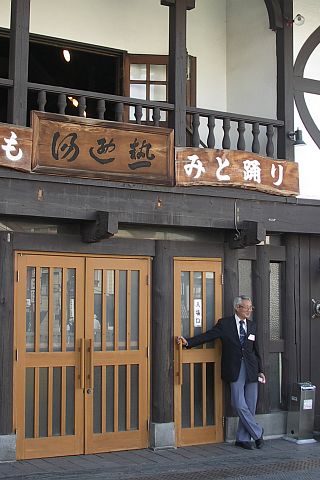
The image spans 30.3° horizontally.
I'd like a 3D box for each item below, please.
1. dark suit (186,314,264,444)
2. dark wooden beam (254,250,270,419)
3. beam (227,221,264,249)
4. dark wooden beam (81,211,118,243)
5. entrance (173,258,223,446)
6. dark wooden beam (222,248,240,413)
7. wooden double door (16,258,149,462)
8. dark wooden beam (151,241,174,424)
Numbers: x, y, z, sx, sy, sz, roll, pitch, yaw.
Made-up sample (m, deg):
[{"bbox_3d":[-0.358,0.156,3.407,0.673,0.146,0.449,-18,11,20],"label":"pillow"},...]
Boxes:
[{"bbox_3d":[0.700,1.492,6.420,0.840,1.360,0.400,1,-5,-7],"label":"dark suit"},{"bbox_3d":[1.233,1.064,7.080,0.200,2.007,0.200,0,-6,0],"label":"dark wooden beam"},{"bbox_3d":[0.927,-0.039,6.445,0.110,0.240,0.650,2,-5,-26],"label":"beam"},{"bbox_3d":[-0.574,-0.106,5.716,0.110,0.245,0.700,2,-5,-26],"label":"dark wooden beam"},{"bbox_3d":[0.432,1.218,6.519,0.642,2.024,0.080,2,-5,-26],"label":"entrance"},{"bbox_3d":[0.839,1.042,6.917,0.210,1.990,0.210,0,-6,0],"label":"dark wooden beam"},{"bbox_3d":[-0.785,1.179,6.175,1.417,2.025,0.080,3,-6,-23],"label":"wooden double door"},{"bbox_3d":[0.027,0.965,6.340,0.230,1.904,0.230,0,-5,0],"label":"dark wooden beam"}]

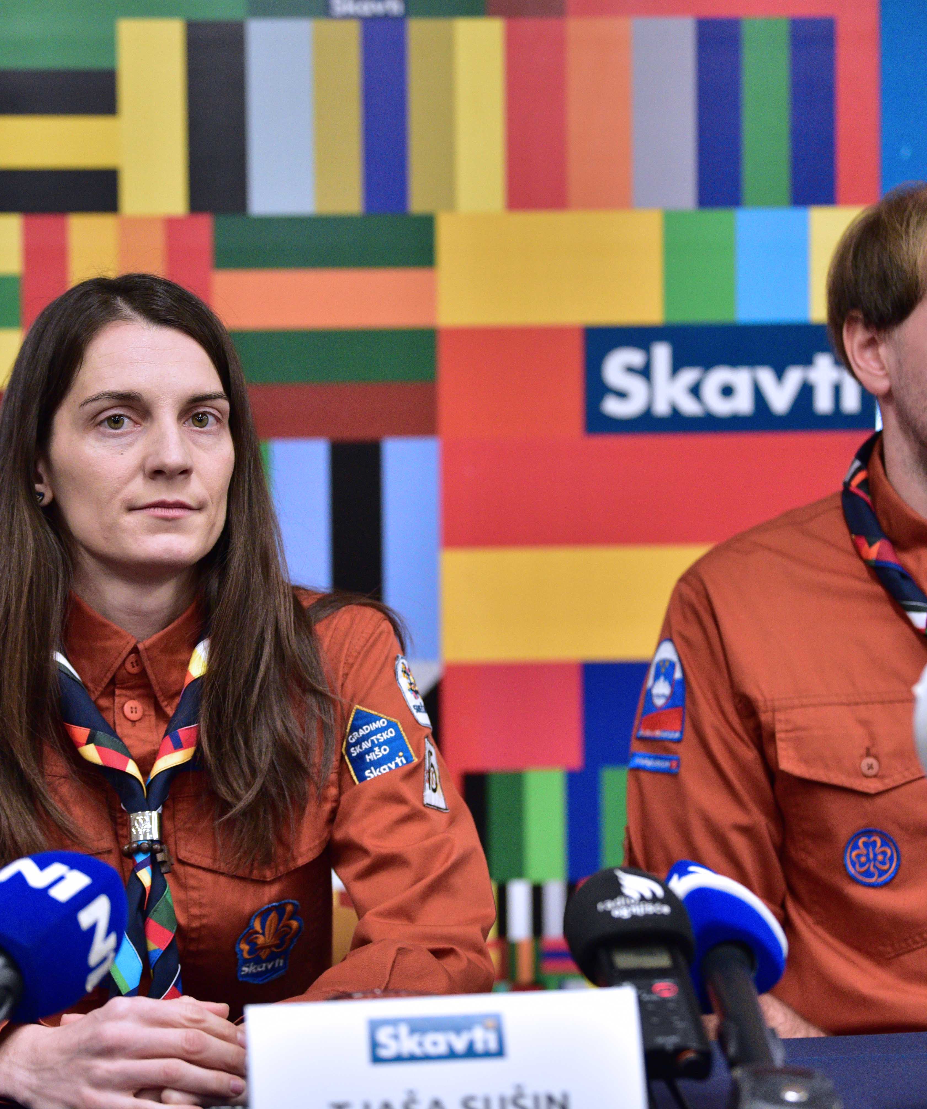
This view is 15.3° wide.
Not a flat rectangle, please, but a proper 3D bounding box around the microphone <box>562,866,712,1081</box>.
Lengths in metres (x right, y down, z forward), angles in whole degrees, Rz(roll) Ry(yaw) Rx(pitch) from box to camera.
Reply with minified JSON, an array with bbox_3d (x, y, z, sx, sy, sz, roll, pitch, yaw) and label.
[{"bbox_3d":[0.107,0.254,2.078,0.079,0.078,0.167,-2,31,-8],"label":"microphone"}]

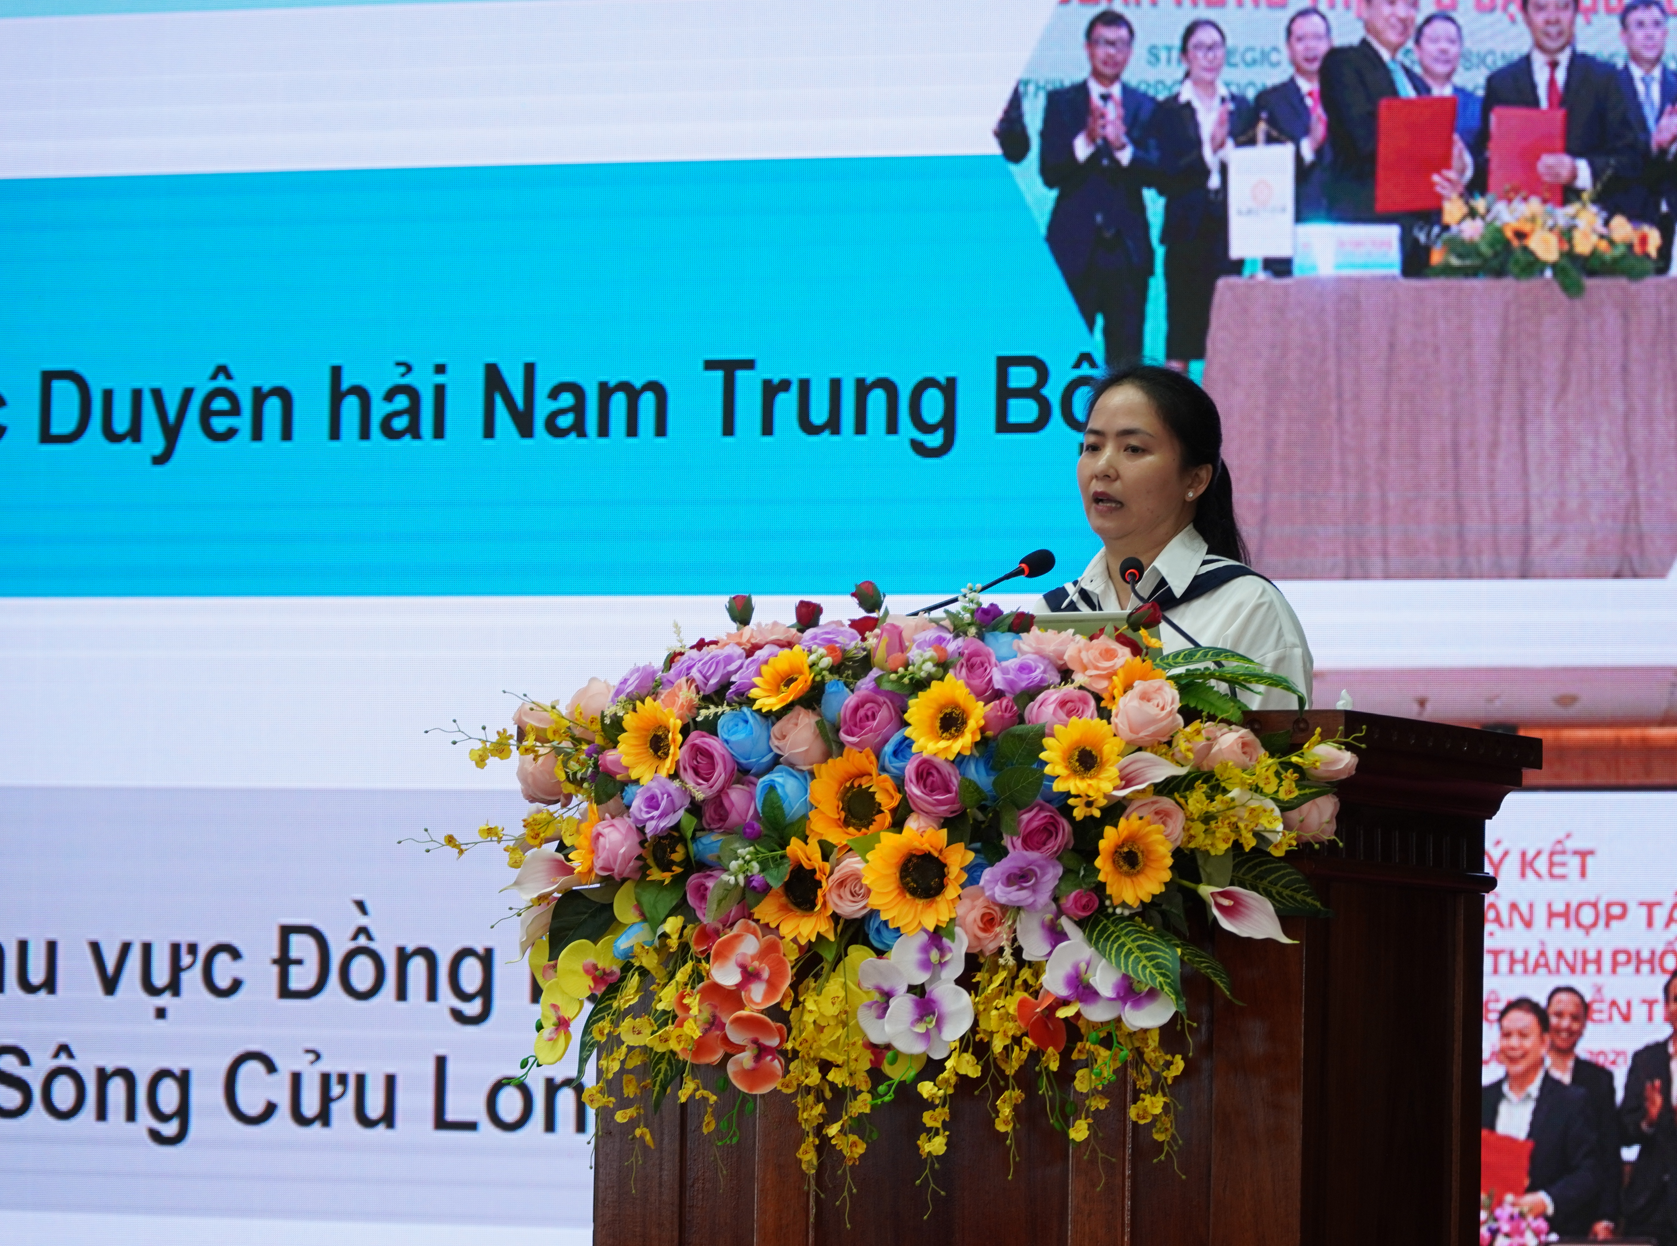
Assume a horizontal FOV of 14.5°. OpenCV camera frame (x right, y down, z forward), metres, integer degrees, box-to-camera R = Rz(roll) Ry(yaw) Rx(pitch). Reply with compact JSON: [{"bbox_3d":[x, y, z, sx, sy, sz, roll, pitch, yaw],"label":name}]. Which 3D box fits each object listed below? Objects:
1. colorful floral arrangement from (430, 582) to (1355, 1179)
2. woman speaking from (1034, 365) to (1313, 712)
[{"bbox_3d":[0.063,0.302,7.770,1.020,0.690,0.500,0,-2,22],"label":"colorful floral arrangement"},{"bbox_3d":[0.424,0.465,8.450,0.460,1.600,0.340,-1,-3,30],"label":"woman speaking"}]

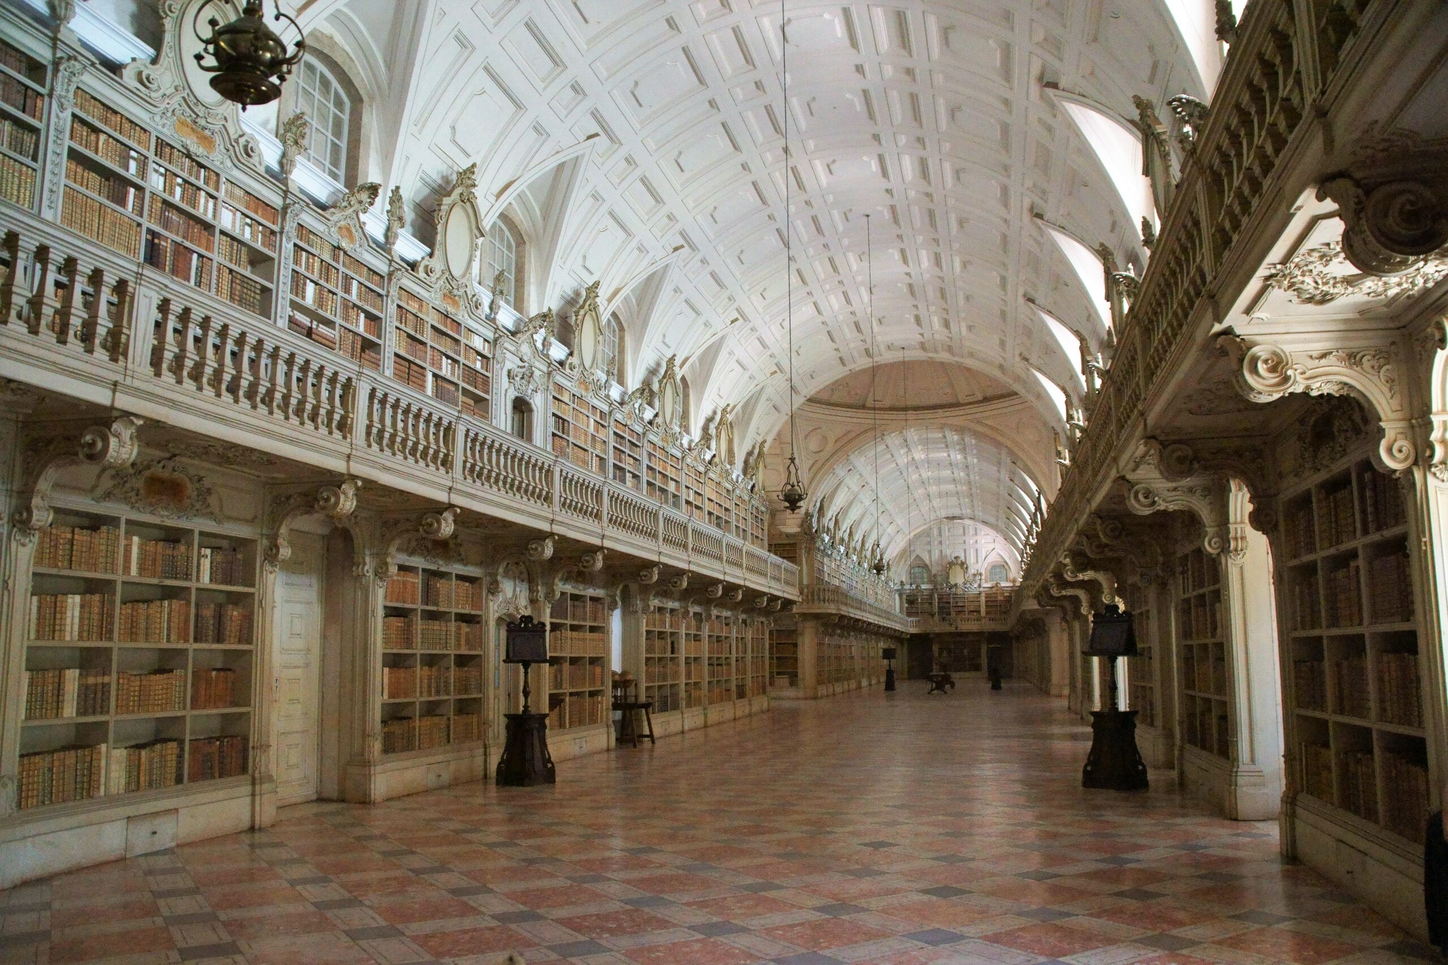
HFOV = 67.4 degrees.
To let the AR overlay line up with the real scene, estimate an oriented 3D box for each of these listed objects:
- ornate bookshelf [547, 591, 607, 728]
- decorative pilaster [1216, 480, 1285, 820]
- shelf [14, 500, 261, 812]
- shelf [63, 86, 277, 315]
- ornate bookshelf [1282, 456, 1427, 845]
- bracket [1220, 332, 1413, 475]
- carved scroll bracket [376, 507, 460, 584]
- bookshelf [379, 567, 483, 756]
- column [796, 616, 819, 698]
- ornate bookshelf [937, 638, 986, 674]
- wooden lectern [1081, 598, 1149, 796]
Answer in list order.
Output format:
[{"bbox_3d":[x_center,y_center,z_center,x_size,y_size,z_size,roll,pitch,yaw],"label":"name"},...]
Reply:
[{"bbox_3d":[-2.653,3.005,18.588,0.421,2.333,2.624,-3,-10,14],"label":"ornate bookshelf"},{"bbox_3d":[5.064,1.643,10.512,0.470,3.208,0.356,-3,-10,14],"label":"decorative pilaster"},{"bbox_3d":[-4.924,1.438,9.117,0.421,2.317,2.673,-3,-10,14],"label":"shelf"},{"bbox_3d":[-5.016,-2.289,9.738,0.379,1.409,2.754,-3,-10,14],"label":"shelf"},{"bbox_3d":[4.129,1.011,6.877,0.421,2.300,2.657,-3,-10,14],"label":"ornate bookshelf"},{"bbox_3d":[3.208,-0.424,5.851,0.907,0.794,0.292,-3,-10,14],"label":"bracket"},{"bbox_3d":[-3.526,0.714,12.551,0.972,0.826,0.308,-3,-10,14],"label":"carved scroll bracket"},{"bbox_3d":[-3.815,2.232,13.846,0.421,2.300,2.592,-3,-10,14],"label":"bookshelf"},{"bbox_3d":[3.446,7.244,44.658,0.794,3.208,0.729,-3,-10,14],"label":"column"},{"bbox_3d":[16.022,11.768,73.750,3.029,2.300,0.421,-3,-10,14],"label":"ornate bookshelf"},{"bbox_3d":[4.705,2.583,13.206,0.648,2.228,0.583,-9,-12,41],"label":"wooden lectern"}]

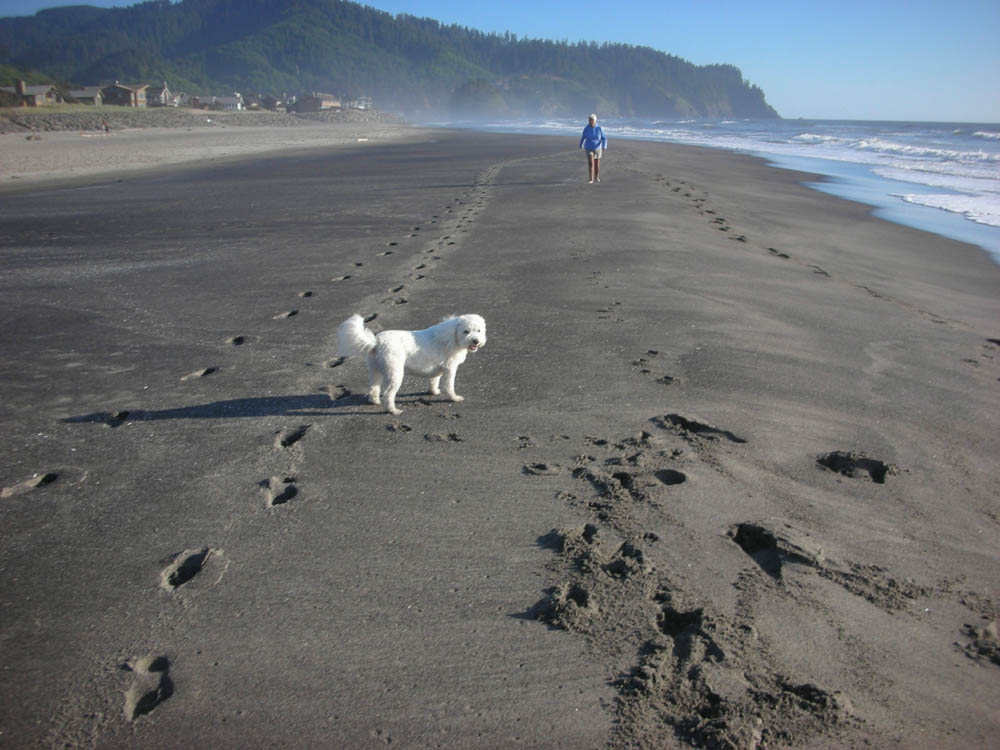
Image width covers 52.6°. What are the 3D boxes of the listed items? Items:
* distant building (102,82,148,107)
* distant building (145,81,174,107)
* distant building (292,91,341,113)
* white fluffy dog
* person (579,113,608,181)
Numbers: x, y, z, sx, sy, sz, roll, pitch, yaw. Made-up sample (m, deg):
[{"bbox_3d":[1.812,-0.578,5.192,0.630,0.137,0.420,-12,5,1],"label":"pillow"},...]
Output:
[{"bbox_3d":[-76.865,-57.393,207.249,7.500,5.100,7.800,1,14,3],"label":"distant building"},{"bbox_3d":[-76.488,-62.982,226.464,6.500,5.800,7.500,1,14,3],"label":"distant building"},{"bbox_3d":[-66.600,-98.793,366.972,11.000,7.400,14.000,4,15,16],"label":"distant building"},{"bbox_3d":[-0.475,-0.079,5.590,0.840,0.500,0.280,-10,17,-35],"label":"white fluffy dog"},{"bbox_3d":[2.281,-5.562,24.794,0.680,1.660,0.420,1,14,4],"label":"person"}]

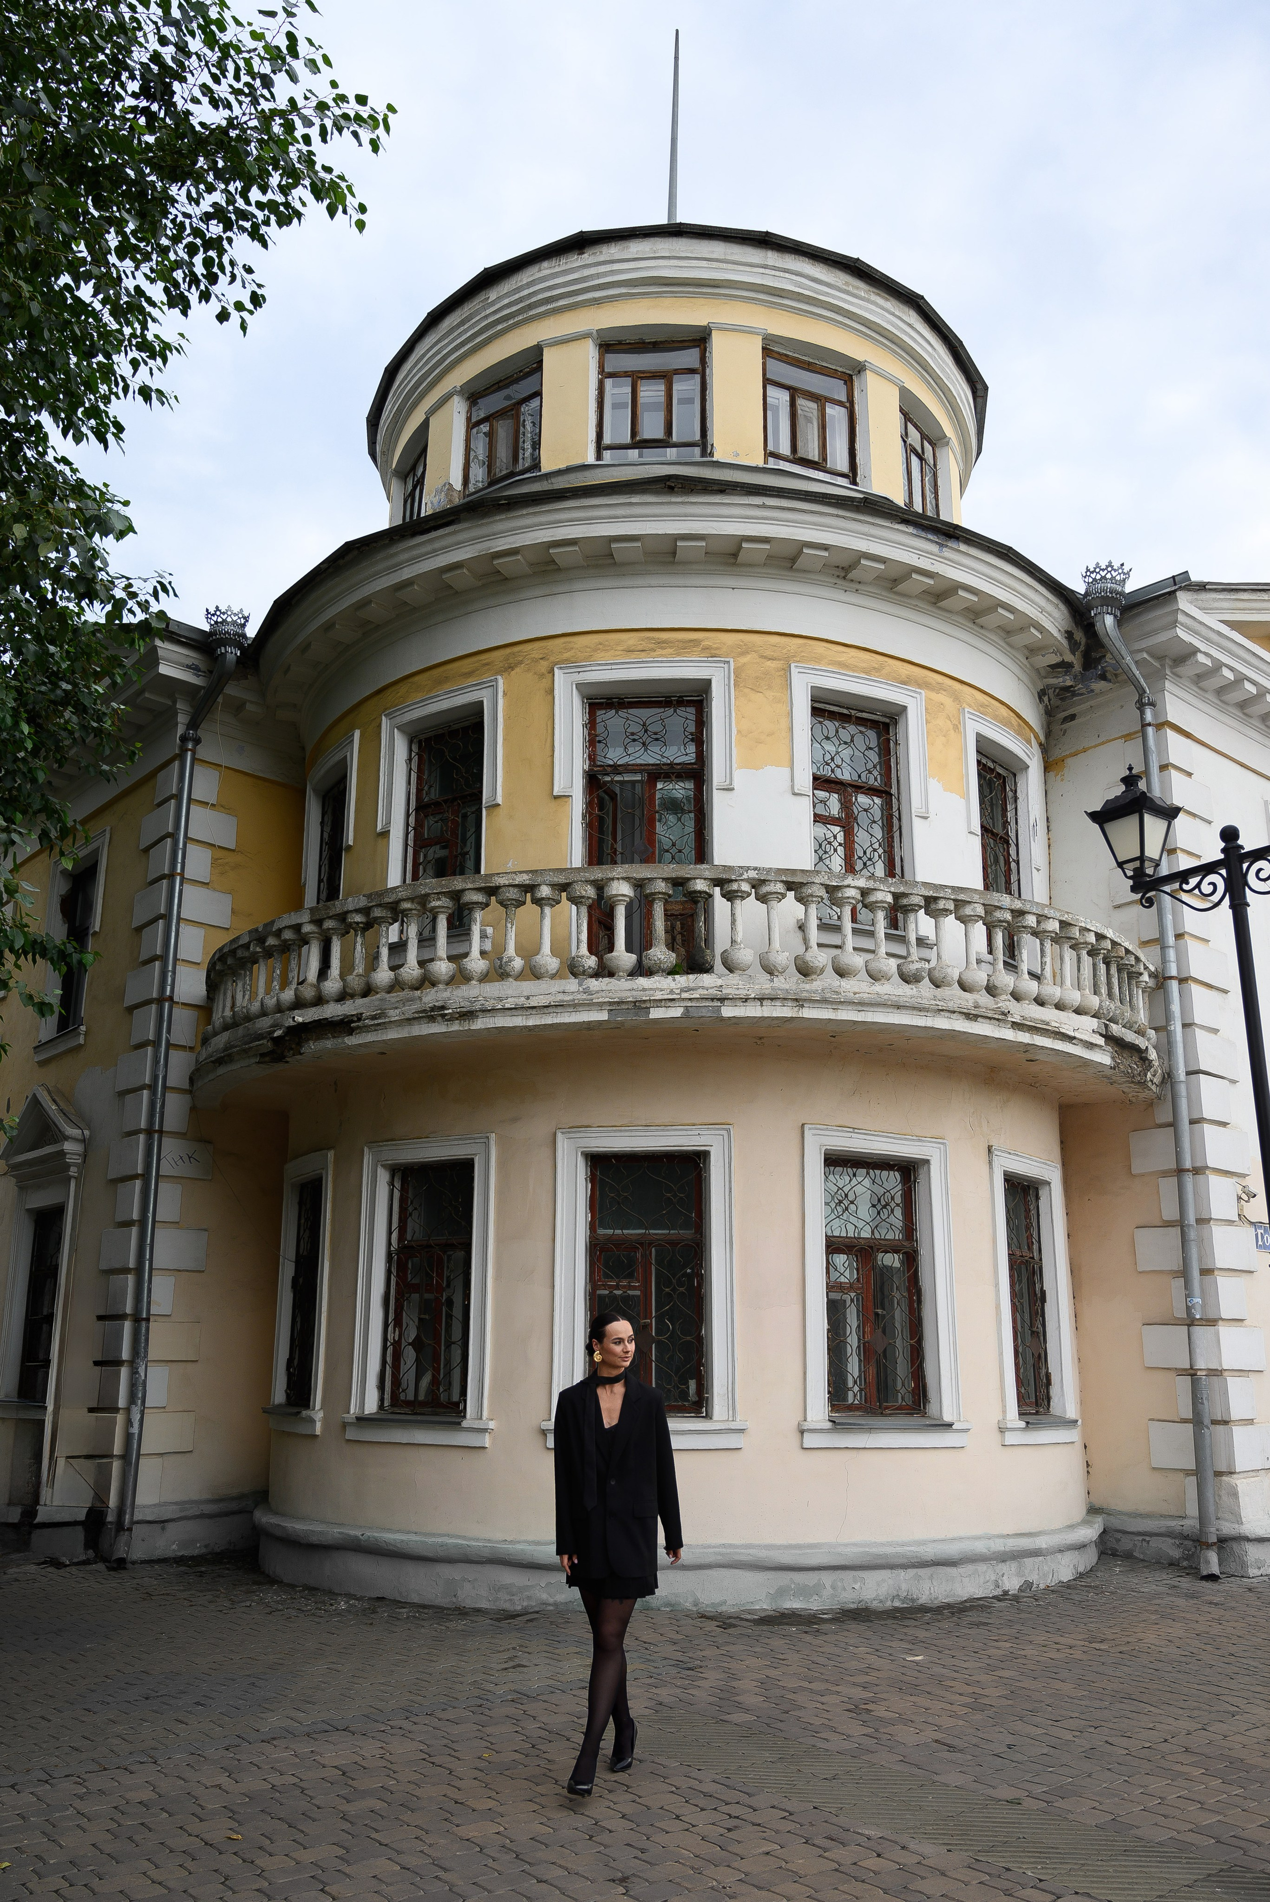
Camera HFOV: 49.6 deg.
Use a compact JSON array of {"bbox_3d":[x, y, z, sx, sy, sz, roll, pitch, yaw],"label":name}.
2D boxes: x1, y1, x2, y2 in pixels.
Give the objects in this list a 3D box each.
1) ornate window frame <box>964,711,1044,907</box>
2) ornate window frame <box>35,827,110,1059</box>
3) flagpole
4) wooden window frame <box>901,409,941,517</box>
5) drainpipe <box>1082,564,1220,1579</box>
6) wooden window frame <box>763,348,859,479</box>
[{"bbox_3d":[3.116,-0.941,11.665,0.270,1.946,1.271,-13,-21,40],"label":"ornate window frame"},{"bbox_3d":[-5.890,-0.062,14.198,1.224,2.244,0.224,-15,-22,43],"label":"ornate window frame"},{"bbox_3d":[0.490,-9.621,16.591,0.102,3.876,0.102,0,-16,2],"label":"flagpole"},{"bbox_3d":[2.751,-4.519,13.320,0.122,1.224,0.898,-11,-20,35],"label":"wooden window frame"},{"bbox_3d":[4.351,0.570,11.526,0.490,8.568,0.408,0,-16,0],"label":"drainpipe"},{"bbox_3d":[1.605,-4.781,12.447,0.898,1.224,0.122,7,-18,-23],"label":"wooden window frame"}]

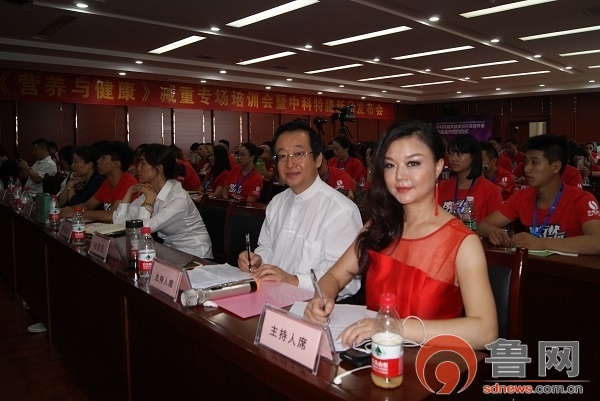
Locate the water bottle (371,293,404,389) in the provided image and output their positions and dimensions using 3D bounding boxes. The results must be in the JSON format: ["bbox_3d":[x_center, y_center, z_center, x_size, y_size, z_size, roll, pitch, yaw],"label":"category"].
[{"bbox_3d":[0.178,0.281,0.914,0.063,0.185,0.063,0,8,0],"label":"water bottle"}]

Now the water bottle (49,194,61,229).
[{"bbox_3d":[-1.422,0.052,2.612,0.061,0.184,0.061,-7,11,-43],"label":"water bottle"}]

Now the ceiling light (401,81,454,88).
[{"bbox_3d":[4.931,-4.539,17.516,0.280,0.080,2.300,-7,11,-43],"label":"ceiling light"}]

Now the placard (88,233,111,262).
[{"bbox_3d":[-0.831,0.193,1.926,0.075,0.094,0.205,-7,10,-42],"label":"placard"}]

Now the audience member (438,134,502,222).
[{"bbox_3d":[0.886,0.265,2.539,0.670,1.278,0.470,-7,10,-42],"label":"audience member"}]

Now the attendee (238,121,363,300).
[{"bbox_3d":[0.005,0.373,1.673,0.560,1.300,0.680,6,10,39],"label":"attendee"}]

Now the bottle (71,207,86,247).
[{"bbox_3d":[-1.064,0.123,2.165,0.060,0.175,0.060,-7,10,-42],"label":"bottle"}]

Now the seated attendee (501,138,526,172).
[{"bbox_3d":[2.883,-0.208,6.251,0.480,1.272,0.670,6,10,42],"label":"seated attendee"}]

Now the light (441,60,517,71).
[{"bbox_3d":[4.784,-3.637,12.095,0.280,0.080,1.960,-7,10,-42],"label":"light"}]

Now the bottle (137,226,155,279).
[{"bbox_3d":[-0.558,0.187,1.632,0.060,0.175,0.060,-7,10,-42],"label":"bottle"}]

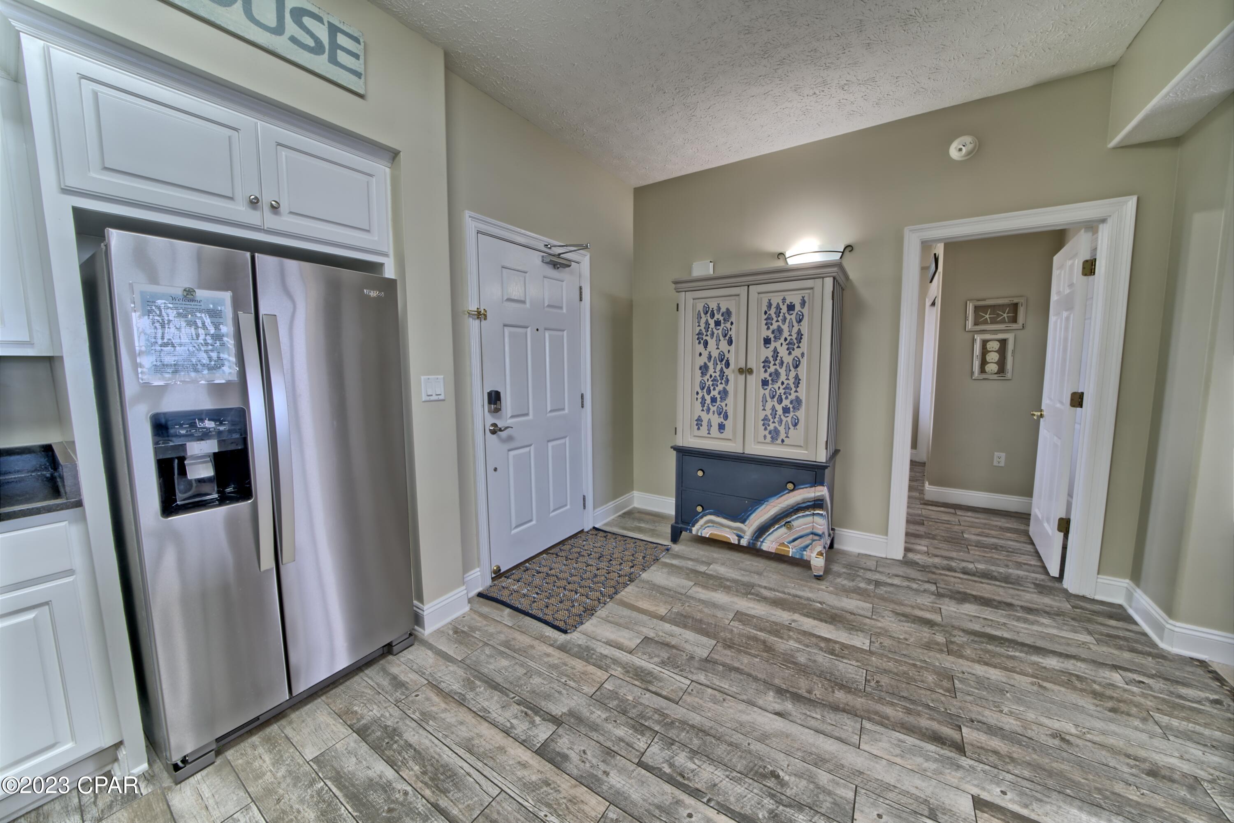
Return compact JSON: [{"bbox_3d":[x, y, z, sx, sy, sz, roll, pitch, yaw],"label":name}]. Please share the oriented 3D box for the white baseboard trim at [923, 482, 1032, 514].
[{"bbox_3d":[3.318,0.810,3.773,0.790,0.141,0.017,3,7,33],"label":"white baseboard trim"}]

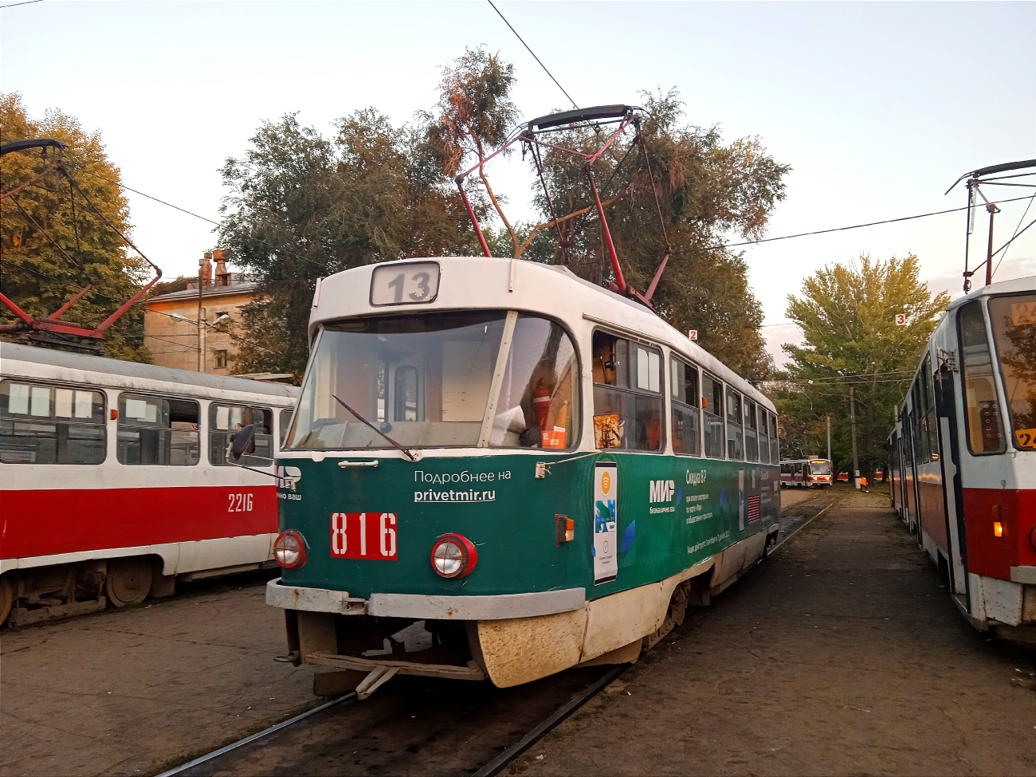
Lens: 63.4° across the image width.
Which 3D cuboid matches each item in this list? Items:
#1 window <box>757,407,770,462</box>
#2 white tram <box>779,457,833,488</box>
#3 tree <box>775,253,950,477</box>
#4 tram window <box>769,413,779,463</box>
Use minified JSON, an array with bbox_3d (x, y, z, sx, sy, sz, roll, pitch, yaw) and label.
[{"bbox_3d":[3.933,0.761,13.389,0.070,0.880,1.280,-2,-6,23],"label":"window"},{"bbox_3d":[33.500,10.017,98.500,2.500,3.250,15.200,0,-6,5],"label":"white tram"},{"bbox_3d":[40.557,-2.177,98.000,20.000,26.800,19.000,0,-6,0],"label":"tree"},{"bbox_3d":[4.521,0.912,14.771,0.070,0.880,1.280,-2,-6,23],"label":"tram window"}]

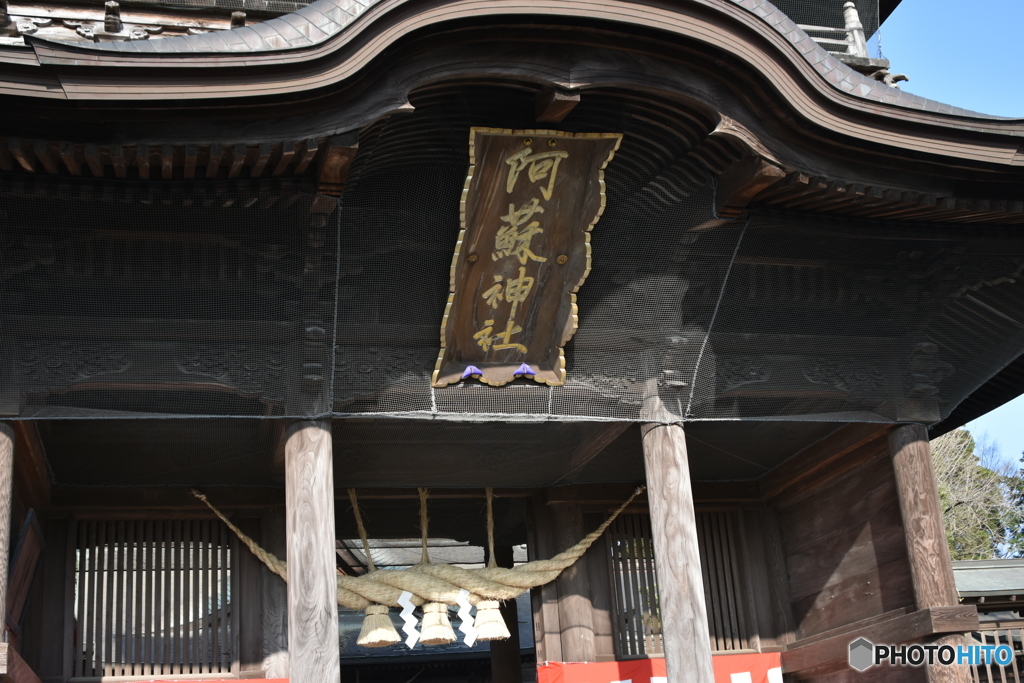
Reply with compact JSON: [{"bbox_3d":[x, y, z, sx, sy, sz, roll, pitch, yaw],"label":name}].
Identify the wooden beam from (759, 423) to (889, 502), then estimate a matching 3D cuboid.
[{"bbox_3d":[3.483,1.231,13.227,0.270,0.320,2.950,1,-21,-15],"label":"wooden beam"}]

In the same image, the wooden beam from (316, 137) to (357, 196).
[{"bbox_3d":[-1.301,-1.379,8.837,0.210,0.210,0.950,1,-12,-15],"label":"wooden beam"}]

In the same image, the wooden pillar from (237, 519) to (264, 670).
[{"bbox_3d":[-3.445,3.330,15.751,0.315,2.058,0.060,1,-20,-14],"label":"wooden pillar"}]

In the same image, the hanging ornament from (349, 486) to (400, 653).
[{"bbox_3d":[-1.690,2.748,14.704,0.577,1.914,0.540,1,-20,-15],"label":"hanging ornament"}]

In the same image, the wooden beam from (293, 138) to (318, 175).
[{"bbox_3d":[-1.536,-1.376,8.847,0.085,0.110,1.250,1,0,-15],"label":"wooden beam"}]

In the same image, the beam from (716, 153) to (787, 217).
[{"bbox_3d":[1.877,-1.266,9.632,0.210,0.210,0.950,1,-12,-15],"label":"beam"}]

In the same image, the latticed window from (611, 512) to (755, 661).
[{"bbox_3d":[1.982,2.767,13.852,1.720,1.740,0.110,1,-21,-15],"label":"latticed window"}]

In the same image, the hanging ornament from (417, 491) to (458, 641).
[{"bbox_3d":[-0.964,2.778,14.895,0.484,1.924,0.468,1,-20,-15],"label":"hanging ornament"}]

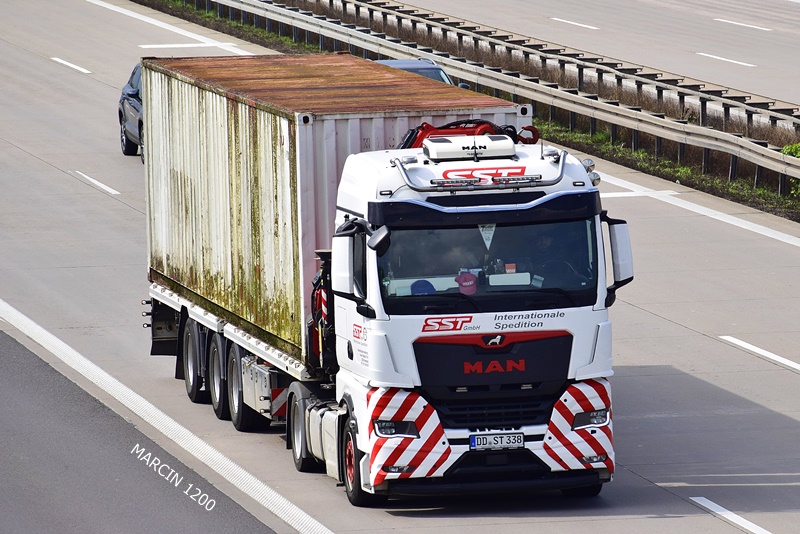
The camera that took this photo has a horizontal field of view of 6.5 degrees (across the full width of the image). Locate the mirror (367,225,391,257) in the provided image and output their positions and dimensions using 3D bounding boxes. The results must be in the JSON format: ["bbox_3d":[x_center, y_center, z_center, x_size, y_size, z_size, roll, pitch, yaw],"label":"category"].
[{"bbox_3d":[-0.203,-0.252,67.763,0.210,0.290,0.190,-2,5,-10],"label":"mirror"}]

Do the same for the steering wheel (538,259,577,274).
[{"bbox_3d":[1.507,0.103,68.883,0.460,0.460,0.100,-2,43,-10],"label":"steering wheel"}]

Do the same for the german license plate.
[{"bbox_3d":[0.938,1.696,68.057,0.530,0.120,0.020,-2,5,-10],"label":"german license plate"}]

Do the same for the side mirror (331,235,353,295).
[{"bbox_3d":[-0.562,-0.015,68.124,0.200,0.550,0.170,-2,5,-10],"label":"side mirror"}]

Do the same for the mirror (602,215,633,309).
[{"bbox_3d":[2.140,-0.073,68.578,0.280,0.880,0.250,-2,5,-10],"label":"mirror"}]

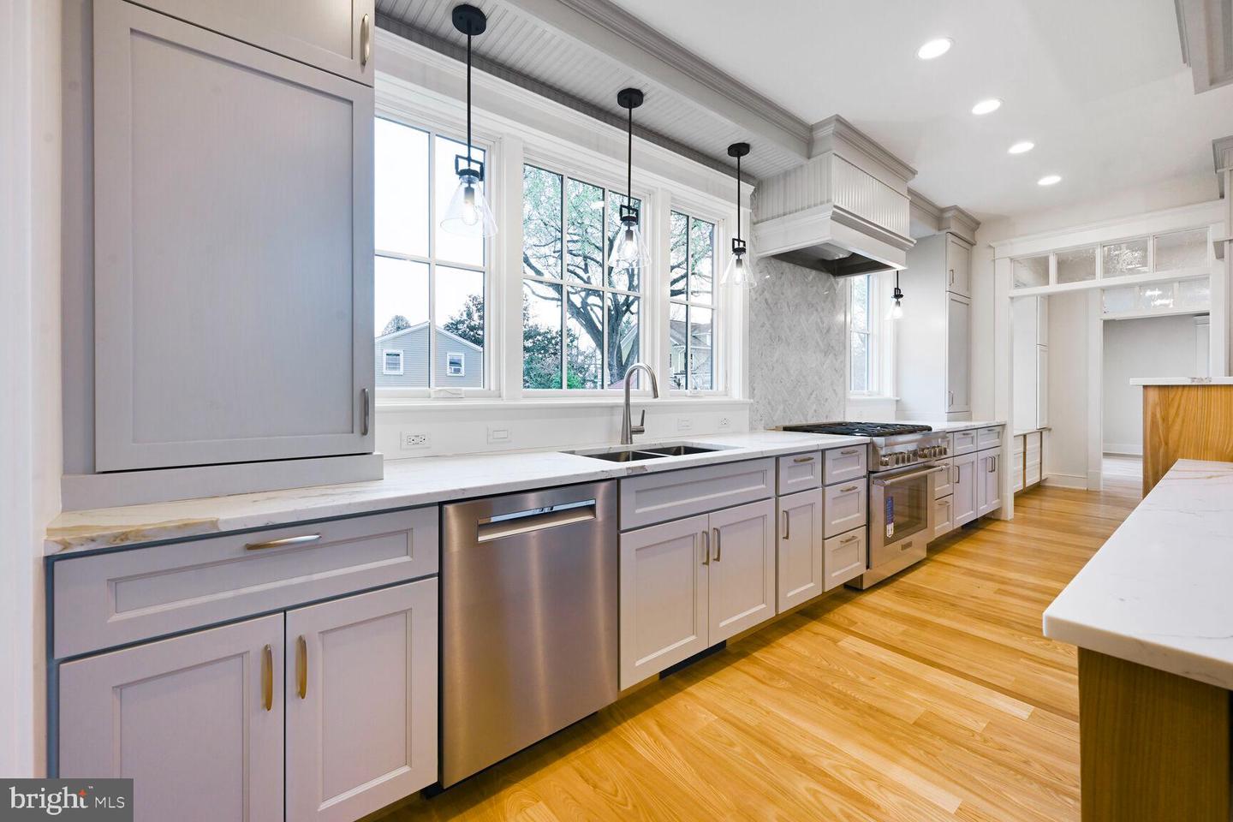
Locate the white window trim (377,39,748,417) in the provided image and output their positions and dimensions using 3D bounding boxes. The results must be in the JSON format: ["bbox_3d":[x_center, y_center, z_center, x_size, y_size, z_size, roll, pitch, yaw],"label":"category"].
[{"bbox_3d":[-0.020,-0.716,2.403,2.300,1.385,0.110,-1,1,-38],"label":"white window trim"}]

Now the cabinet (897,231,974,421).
[{"bbox_3d":[2.863,-0.690,4.325,0.606,1.573,0.394,-1,3,-38],"label":"cabinet"}]

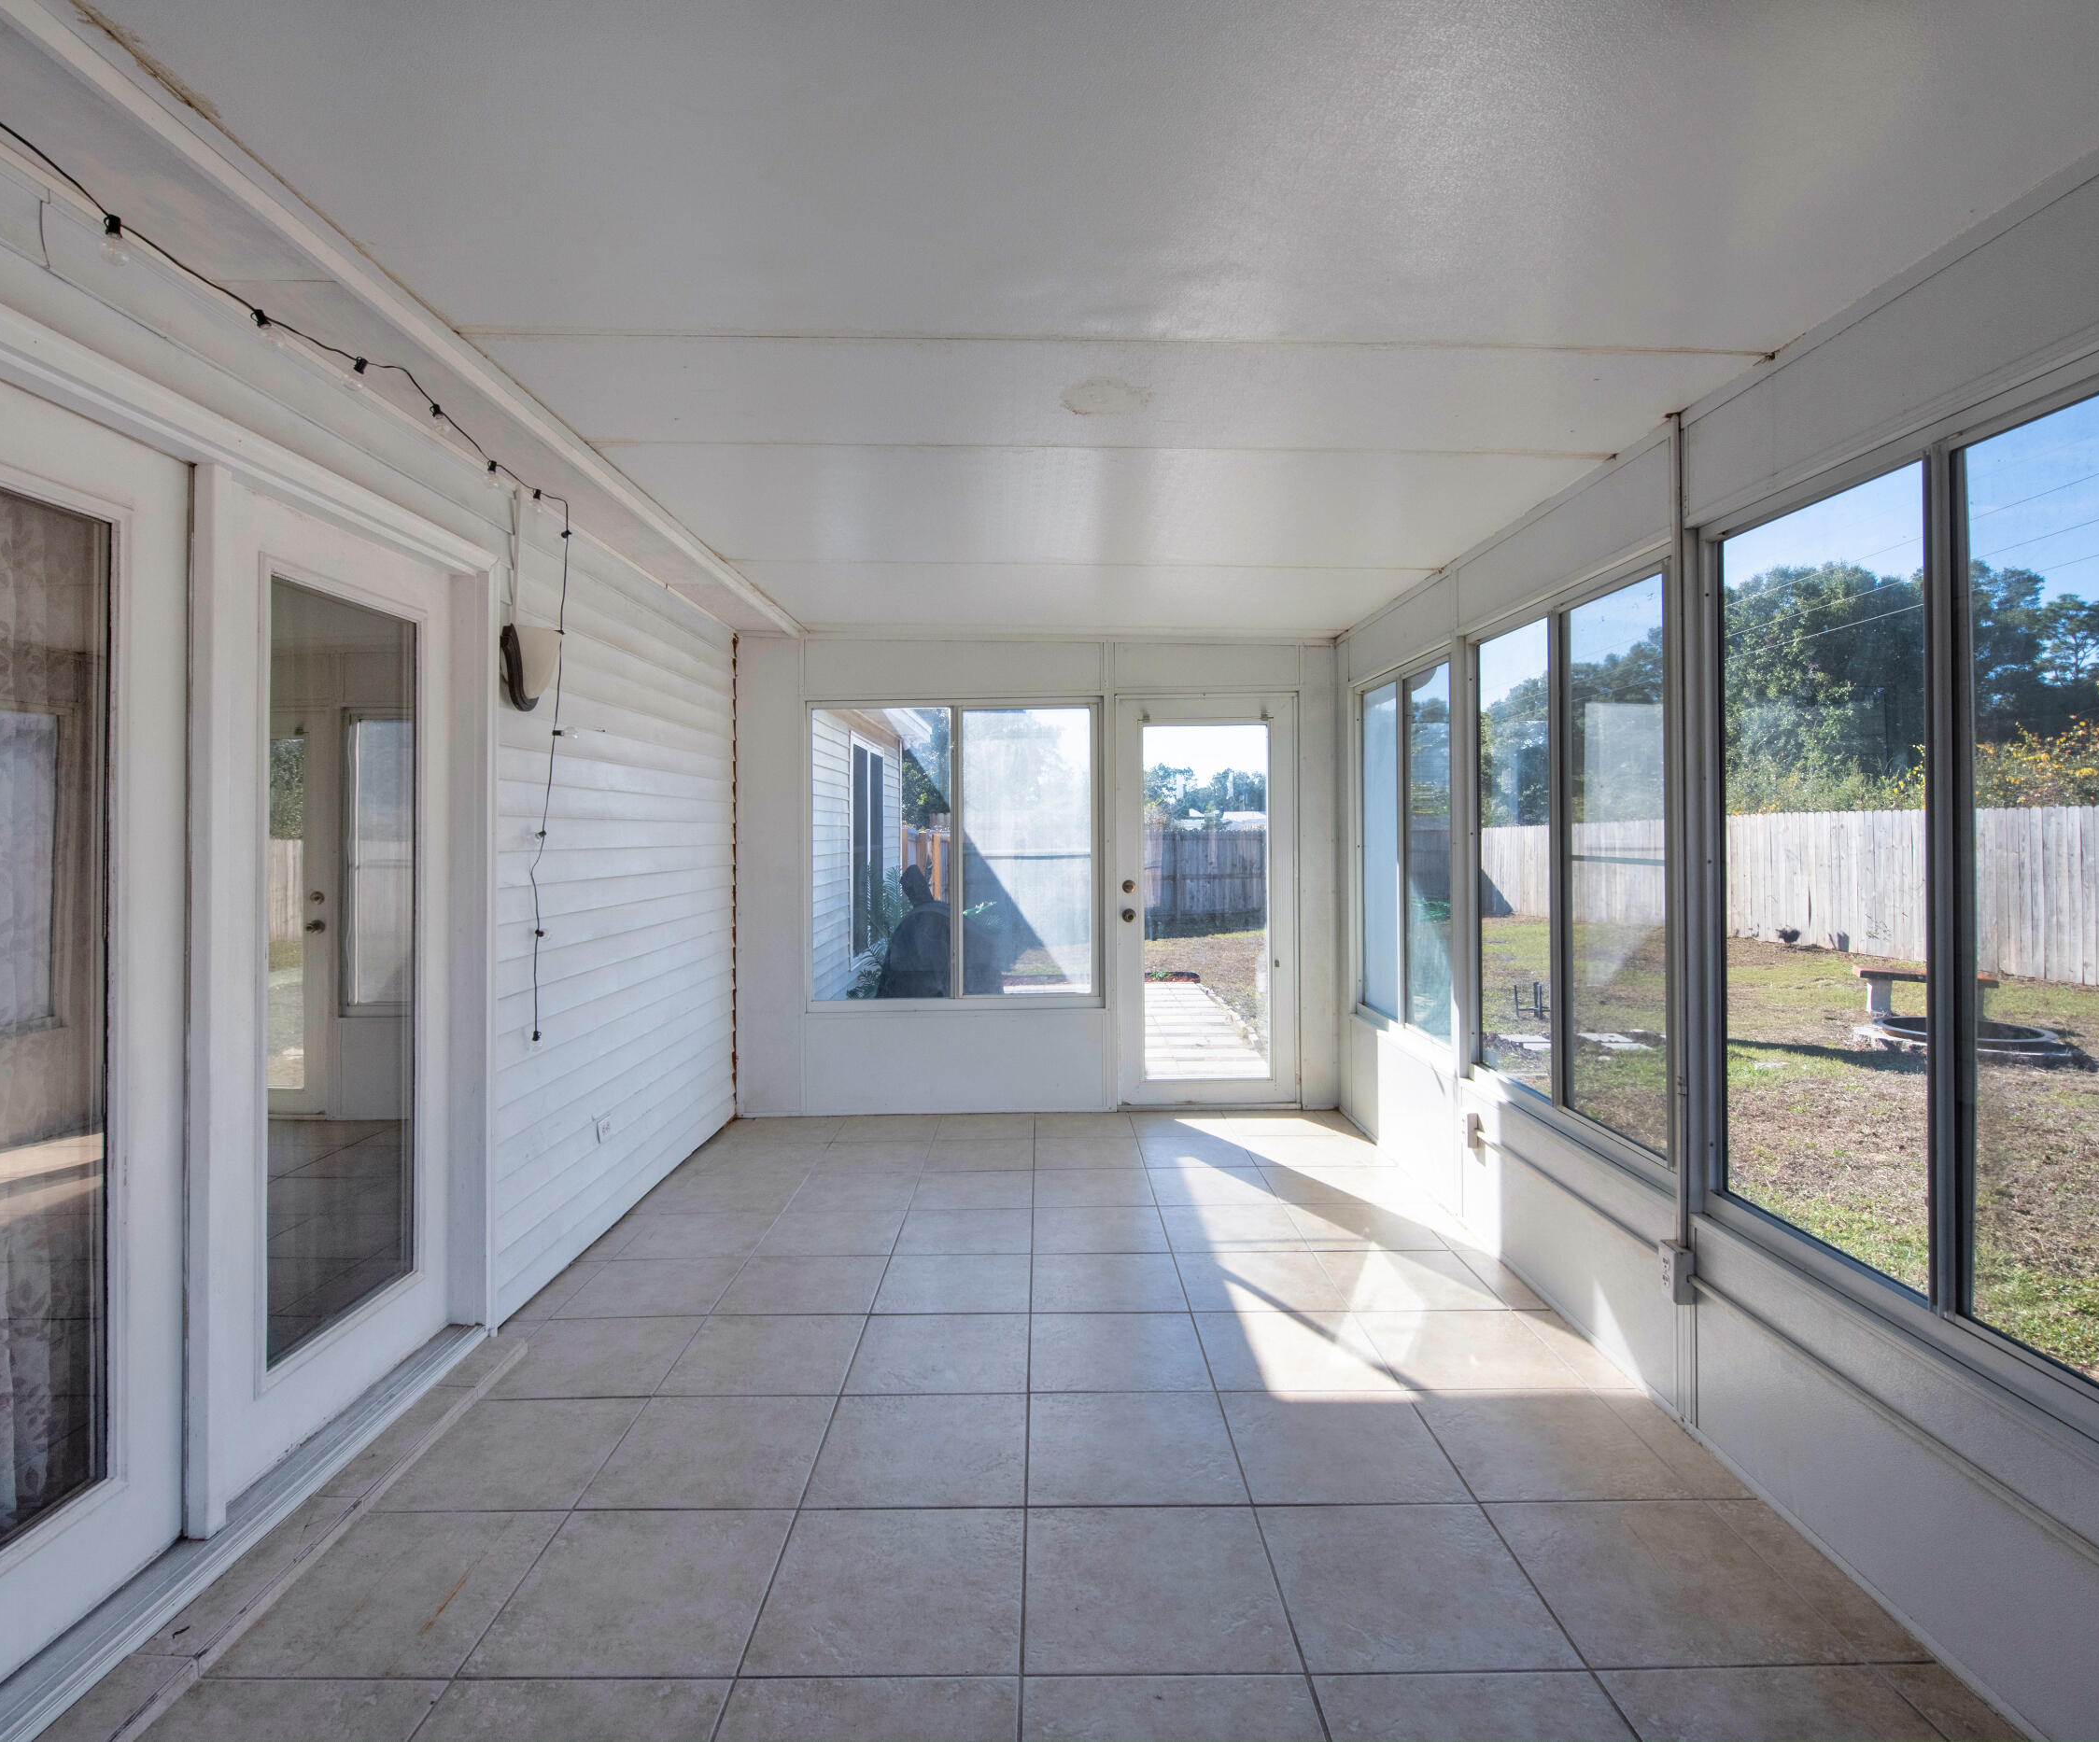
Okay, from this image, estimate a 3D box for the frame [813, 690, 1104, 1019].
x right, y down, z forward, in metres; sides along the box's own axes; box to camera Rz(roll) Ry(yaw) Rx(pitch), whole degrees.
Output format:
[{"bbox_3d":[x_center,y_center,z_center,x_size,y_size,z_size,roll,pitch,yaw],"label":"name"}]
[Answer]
[{"bbox_3d":[-0.472,-0.075,5.140,1.500,1.570,0.080,0,0,0],"label":"frame"}]

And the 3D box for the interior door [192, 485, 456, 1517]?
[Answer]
[{"bbox_3d":[-1.627,0.228,2.310,0.050,2.020,0.820,0,0,0],"label":"interior door"}]

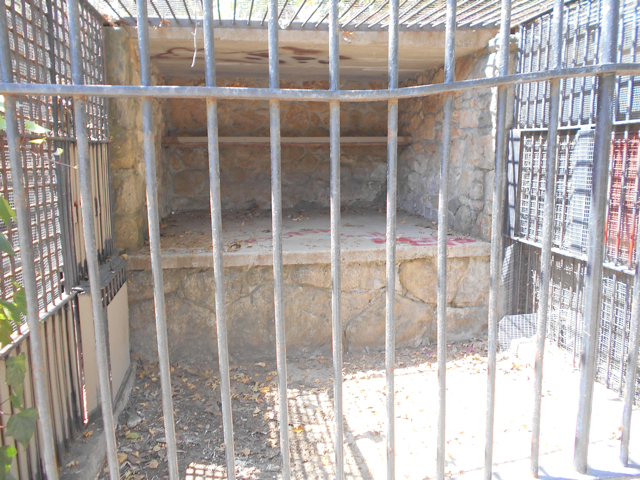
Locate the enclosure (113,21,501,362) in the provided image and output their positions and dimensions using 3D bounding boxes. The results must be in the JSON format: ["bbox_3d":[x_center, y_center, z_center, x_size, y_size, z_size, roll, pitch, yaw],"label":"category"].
[{"bbox_3d":[-0.154,-0.507,4.579,2.895,2.340,2.100,-2,11,-9],"label":"enclosure"}]

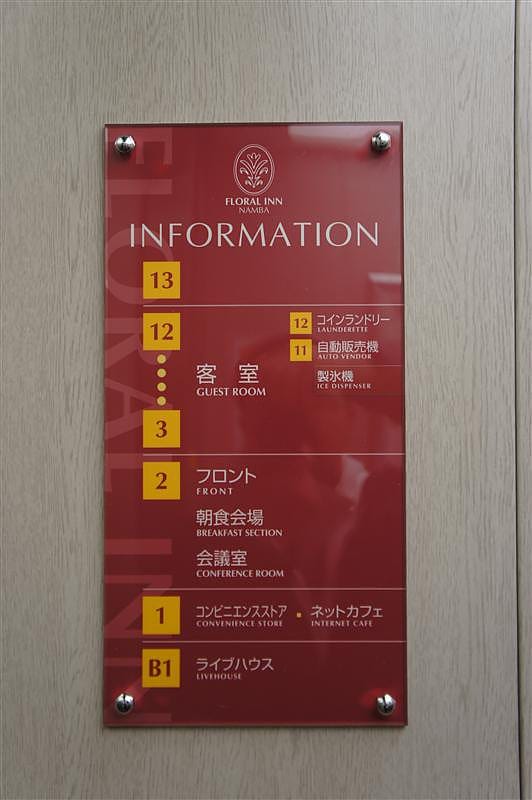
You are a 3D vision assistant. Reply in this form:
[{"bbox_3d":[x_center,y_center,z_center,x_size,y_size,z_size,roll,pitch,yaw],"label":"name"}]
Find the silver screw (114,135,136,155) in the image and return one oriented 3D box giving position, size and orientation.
[{"bbox_3d":[-0.093,-0.170,0.574,0.013,0.013,0.010,0,-1,0],"label":"silver screw"}]

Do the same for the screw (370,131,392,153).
[{"bbox_3d":[0.077,-0.171,0.574,0.013,0.013,0.010,0,-1,0],"label":"screw"}]

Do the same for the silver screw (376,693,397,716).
[{"bbox_3d":[0.079,0.199,0.565,0.013,0.013,0.010,0,-1,0],"label":"silver screw"}]

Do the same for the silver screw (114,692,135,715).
[{"bbox_3d":[-0.092,0.198,0.566,0.013,0.013,0.010,0,-1,0],"label":"silver screw"}]

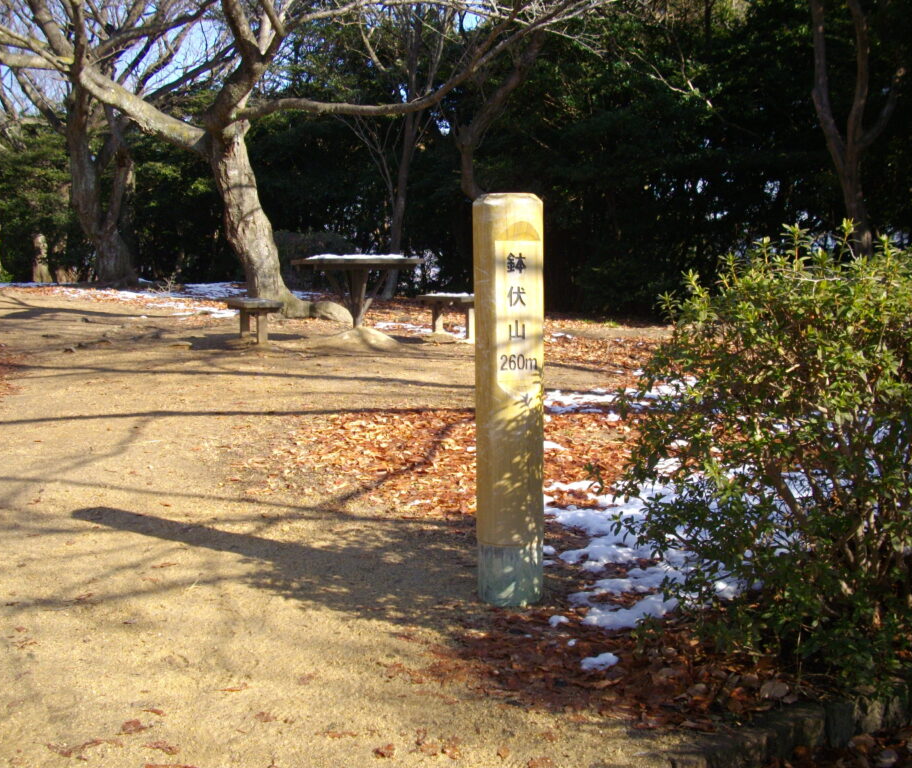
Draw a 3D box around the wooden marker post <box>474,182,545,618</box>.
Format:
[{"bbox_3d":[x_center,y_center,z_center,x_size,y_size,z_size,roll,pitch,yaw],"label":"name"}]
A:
[{"bbox_3d":[0.170,0.051,3.504,0.218,1.296,0.218,-4,9,-20],"label":"wooden marker post"}]

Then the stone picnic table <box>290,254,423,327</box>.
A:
[{"bbox_3d":[-1.040,-0.957,11.470,1.220,0.700,0.950,-3,9,-17],"label":"stone picnic table"}]

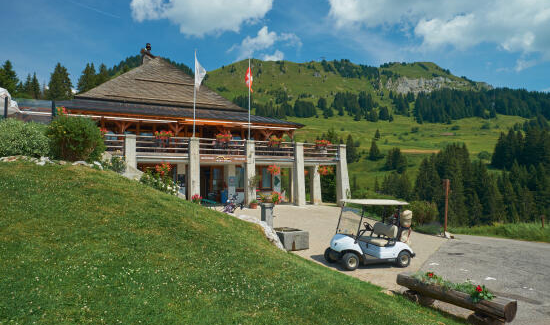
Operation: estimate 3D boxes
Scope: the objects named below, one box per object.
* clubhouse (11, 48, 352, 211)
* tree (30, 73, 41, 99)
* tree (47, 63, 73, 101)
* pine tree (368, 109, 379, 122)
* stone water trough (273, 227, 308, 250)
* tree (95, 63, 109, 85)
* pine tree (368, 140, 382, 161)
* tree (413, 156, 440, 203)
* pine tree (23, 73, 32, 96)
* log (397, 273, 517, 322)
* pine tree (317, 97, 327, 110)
[{"bbox_3d":[-6.056,-2.422,26.135,18.300,10.300,13.500,1,0,-27],"label":"clubhouse"},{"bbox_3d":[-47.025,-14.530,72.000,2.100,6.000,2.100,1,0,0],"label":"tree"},{"bbox_3d":[-51.715,-18.718,88.000,6.000,11.000,6.000,2,1,0],"label":"tree"},{"bbox_3d":[96.700,-46.141,360.000,9.000,12.000,9.000,2,1,0],"label":"pine tree"},{"bbox_3d":[0.360,2.437,11.880,0.930,0.540,1.080,1,1,-33],"label":"stone water trough"},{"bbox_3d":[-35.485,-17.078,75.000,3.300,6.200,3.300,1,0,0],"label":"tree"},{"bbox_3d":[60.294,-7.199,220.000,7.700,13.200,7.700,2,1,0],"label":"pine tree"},{"bbox_3d":[43.666,5.011,105.000,6.800,14.000,6.800,1,0,0],"label":"tree"},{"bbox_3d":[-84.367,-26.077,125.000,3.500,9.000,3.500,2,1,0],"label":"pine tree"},{"bbox_3d":[3.385,2.544,7.040,0.440,0.350,2.030,1,1,-41],"label":"log"},{"bbox_3d":[53.259,-67.003,420.000,10.500,14.000,10.500,1,0,0],"label":"pine tree"}]

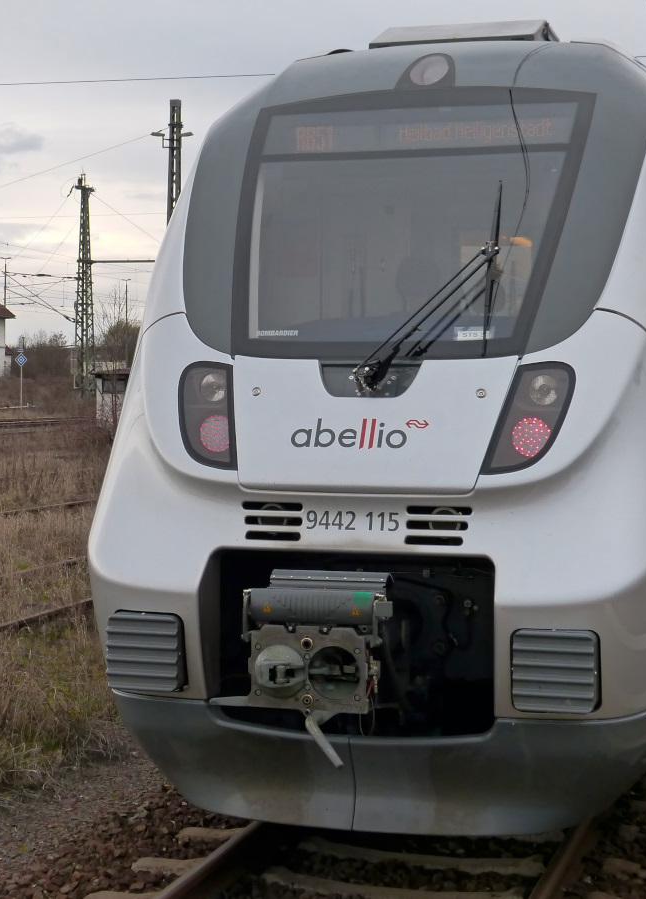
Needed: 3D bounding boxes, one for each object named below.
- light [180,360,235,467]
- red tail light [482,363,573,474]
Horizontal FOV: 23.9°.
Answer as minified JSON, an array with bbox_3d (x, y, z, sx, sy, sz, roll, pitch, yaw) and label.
[{"bbox_3d":[-0.496,-0.147,6.711,0.340,0.480,0.220,1,3,17],"label":"light"},{"bbox_3d":[0.851,-0.125,6.292,0.340,0.480,0.220,1,3,17],"label":"red tail light"}]

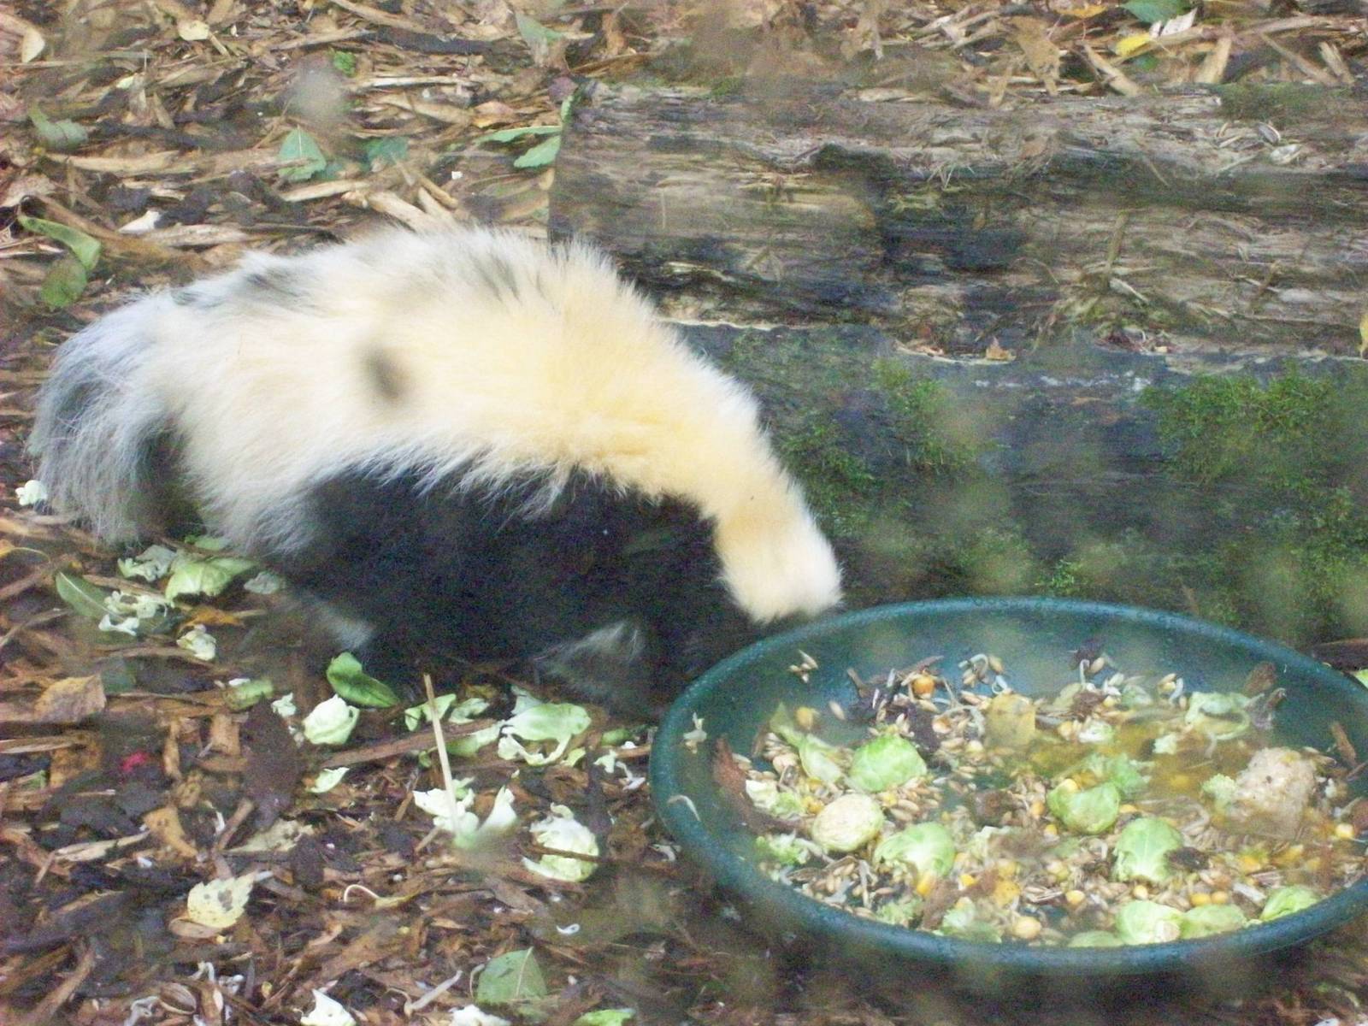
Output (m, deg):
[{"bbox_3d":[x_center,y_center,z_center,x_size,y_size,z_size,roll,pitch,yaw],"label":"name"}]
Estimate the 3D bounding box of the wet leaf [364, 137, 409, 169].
[{"bbox_3d":[-0.190,-0.229,2.723,0.029,0.014,0.030,0,25,0],"label":"wet leaf"}]

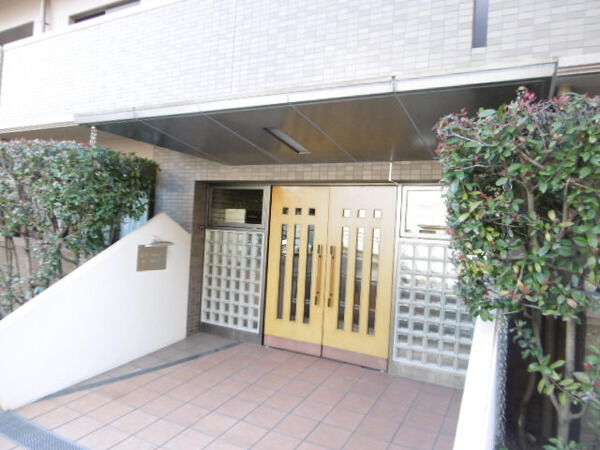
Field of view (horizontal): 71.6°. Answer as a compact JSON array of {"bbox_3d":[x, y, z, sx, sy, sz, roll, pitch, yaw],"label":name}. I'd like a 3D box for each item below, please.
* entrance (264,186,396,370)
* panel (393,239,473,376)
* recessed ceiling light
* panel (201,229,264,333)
[{"bbox_3d":[0.298,0.551,4.872,1.596,2.030,0.120,3,0,28],"label":"entrance"},{"bbox_3d":[1.457,0.838,4.309,0.899,1.283,0.100,3,0,28],"label":"panel"},{"bbox_3d":[-0.107,-0.834,4.102,0.135,0.070,0.730,3,-8,28],"label":"recessed ceiling light"},{"bbox_3d":[-0.890,0.716,5.532,0.947,1.283,0.100,3,0,28],"label":"panel"}]

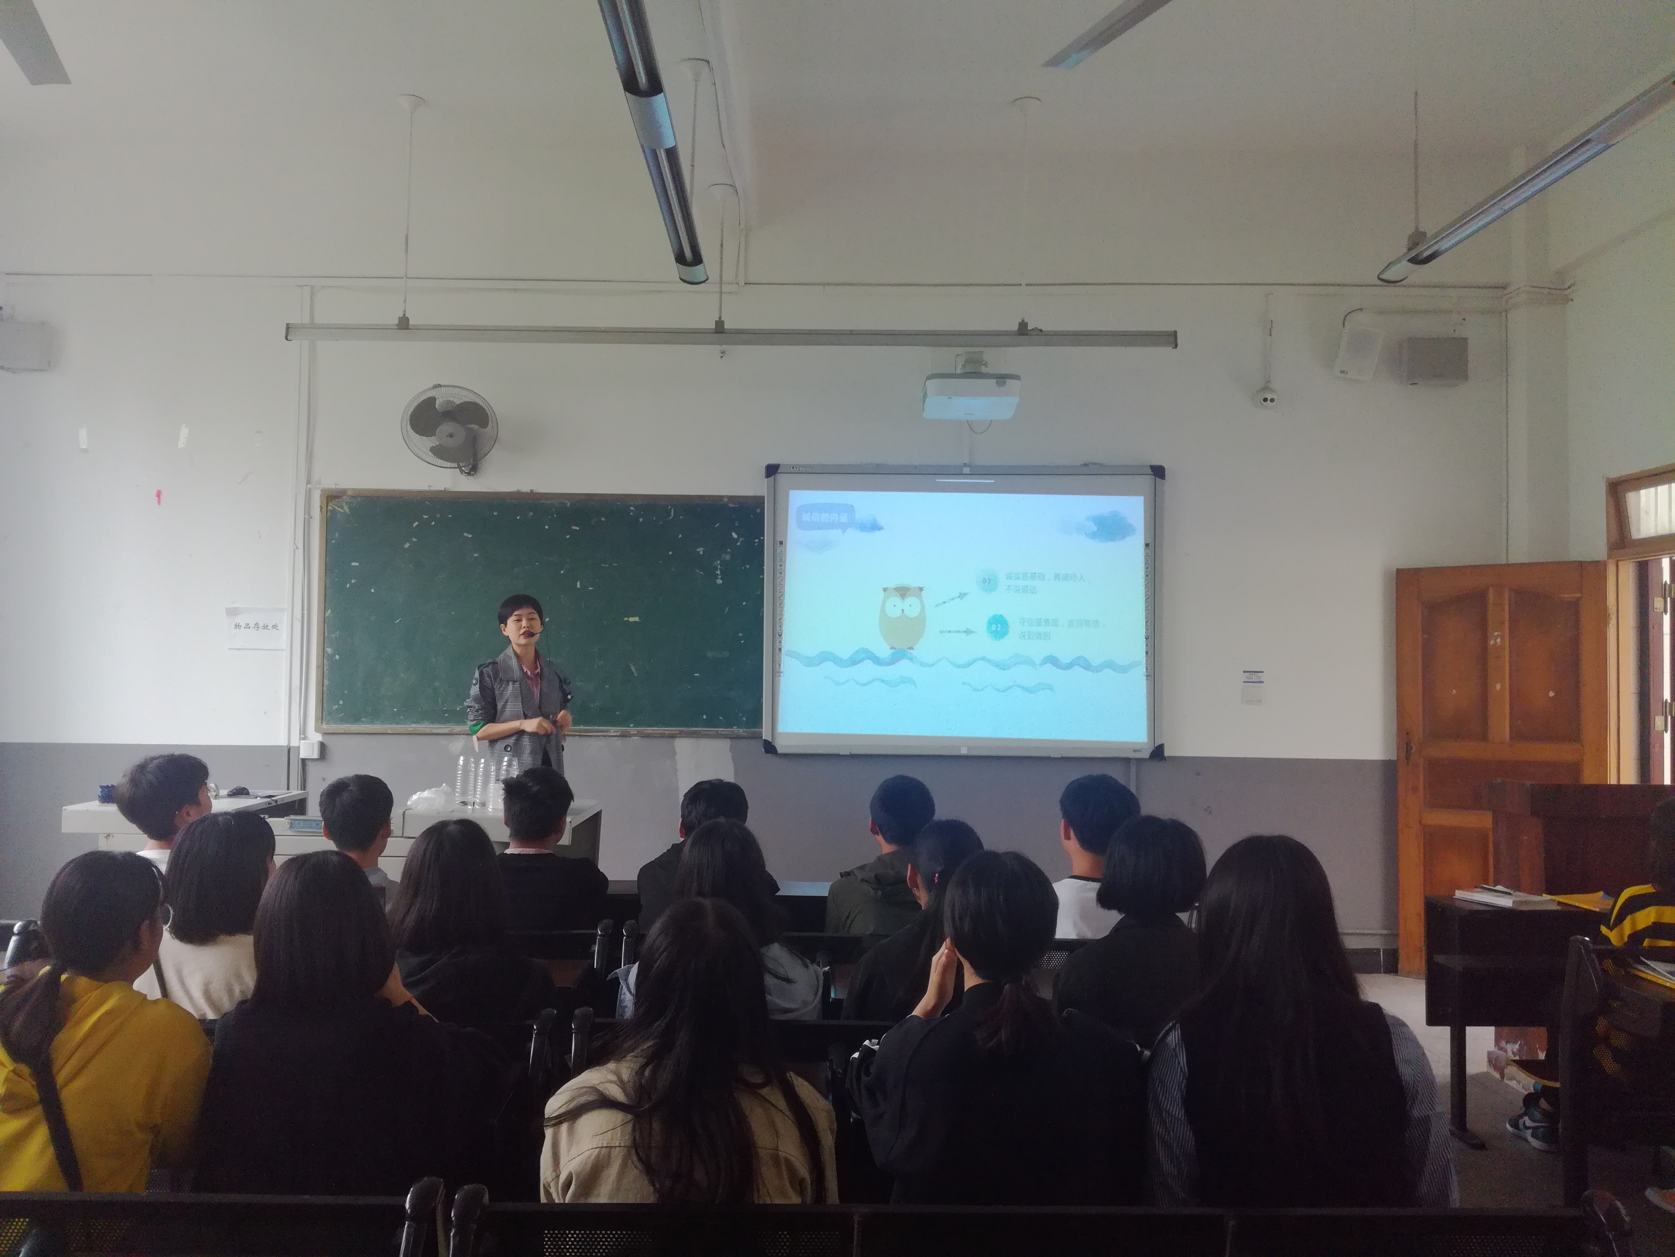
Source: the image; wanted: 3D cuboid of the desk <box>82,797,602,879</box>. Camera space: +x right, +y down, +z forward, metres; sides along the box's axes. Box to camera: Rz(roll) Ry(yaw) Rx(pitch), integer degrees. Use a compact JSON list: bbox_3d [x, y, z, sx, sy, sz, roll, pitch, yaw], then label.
[{"bbox_3d":[-2.000,1.109,5.269,2.000,0.800,0.800,0,-2,0],"label":"desk"}]

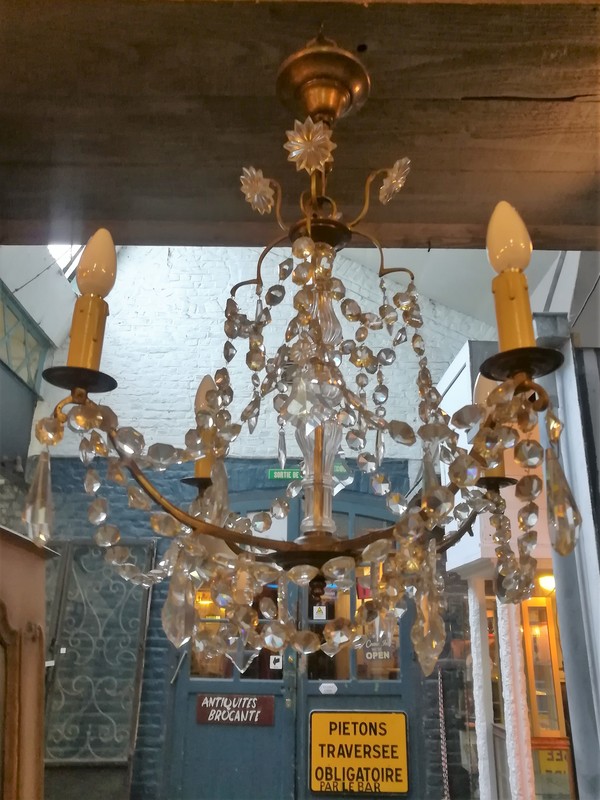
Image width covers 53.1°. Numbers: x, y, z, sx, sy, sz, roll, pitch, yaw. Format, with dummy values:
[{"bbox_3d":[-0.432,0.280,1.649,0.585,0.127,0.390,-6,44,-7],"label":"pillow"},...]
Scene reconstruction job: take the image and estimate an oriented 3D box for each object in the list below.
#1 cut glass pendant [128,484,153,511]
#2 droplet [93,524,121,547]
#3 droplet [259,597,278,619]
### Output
[{"bbox_3d":[-0.124,0.076,0.466,0.020,0.021,0.012,6,-20,-11],"label":"cut glass pendant"},{"bbox_3d":[-0.176,0.124,0.550,0.022,0.022,0.012,8,-21,-17],"label":"droplet"},{"bbox_3d":[-0.030,0.201,0.580,0.021,0.022,0.012,4,-20,-6],"label":"droplet"}]

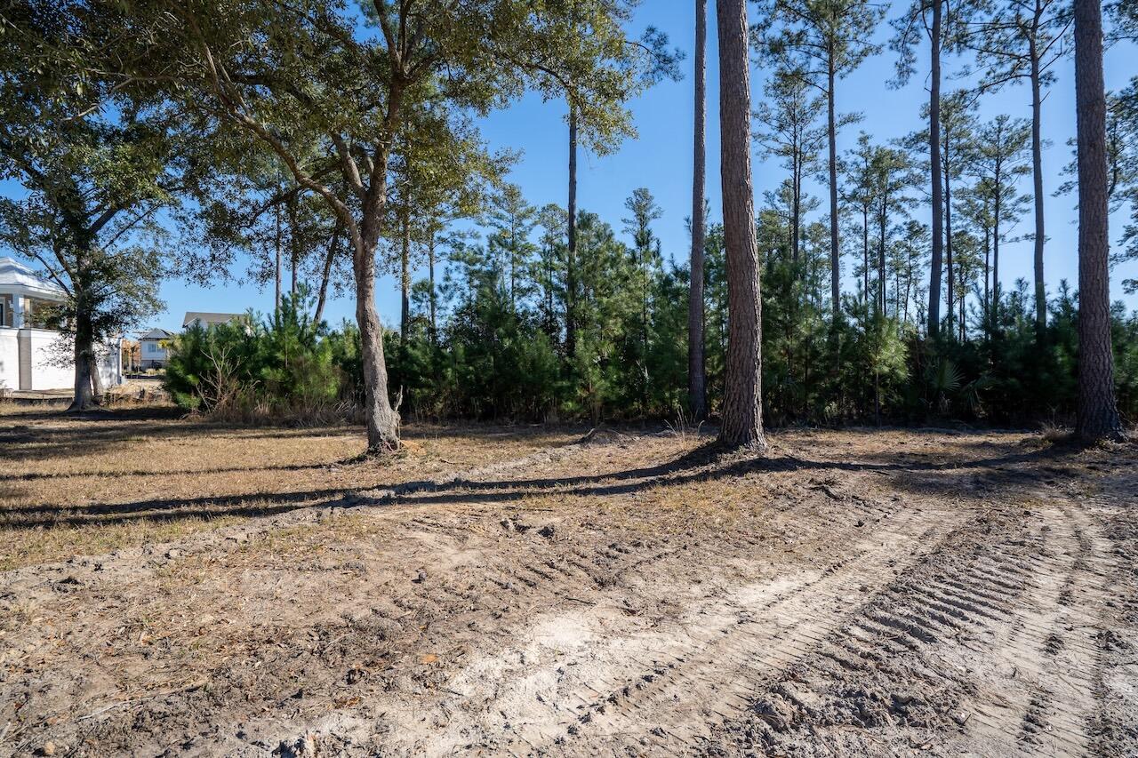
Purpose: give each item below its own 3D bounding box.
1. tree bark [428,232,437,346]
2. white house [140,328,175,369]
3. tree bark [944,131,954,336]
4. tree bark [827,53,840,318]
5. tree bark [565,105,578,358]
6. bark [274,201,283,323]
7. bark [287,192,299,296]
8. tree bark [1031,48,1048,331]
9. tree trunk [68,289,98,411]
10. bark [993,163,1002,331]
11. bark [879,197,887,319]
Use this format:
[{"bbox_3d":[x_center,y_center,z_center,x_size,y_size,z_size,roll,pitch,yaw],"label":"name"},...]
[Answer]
[{"bbox_3d":[-7.016,-4.662,26.000,0.269,5.850,0.269,-1,0,0],"label":"tree bark"},{"bbox_3d":[-56.918,-4.184,70.000,6.000,6.200,6.000,0,0,-21],"label":"white house"},{"bbox_3d":[20.293,-7.785,27.000,0.276,11.010,0.276,0,0,37],"label":"tree bark"},{"bbox_3d":[12.040,-8.775,23.000,0.324,12.050,0.324,-1,0,28],"label":"tree bark"},{"bbox_3d":[0.105,-5.837,20.000,0.352,9.990,0.352,1,0,0],"label":"tree bark"},{"bbox_3d":[-14.924,-6.034,26.000,0.277,6.220,0.277,0,0,0],"label":"bark"},{"bbox_3d":[-14.102,-6.948,26.000,0.279,5.300,0.279,0,0,0],"label":"bark"},{"bbox_3d":[18.530,-7.560,20.000,0.362,11.320,0.362,-1,0,43],"label":"tree bark"},{"bbox_3d":[-15.345,-0.928,16.000,0.550,3.990,0.550,0,0,-44],"label":"tree trunk"},{"bbox_3d":[23.678,-7.335,28.000,0.280,9.350,0.280,0,0,40],"label":"bark"},{"bbox_3d":[18.645,-7.331,30.000,0.292,7.280,0.292,-1,0,32],"label":"bark"}]

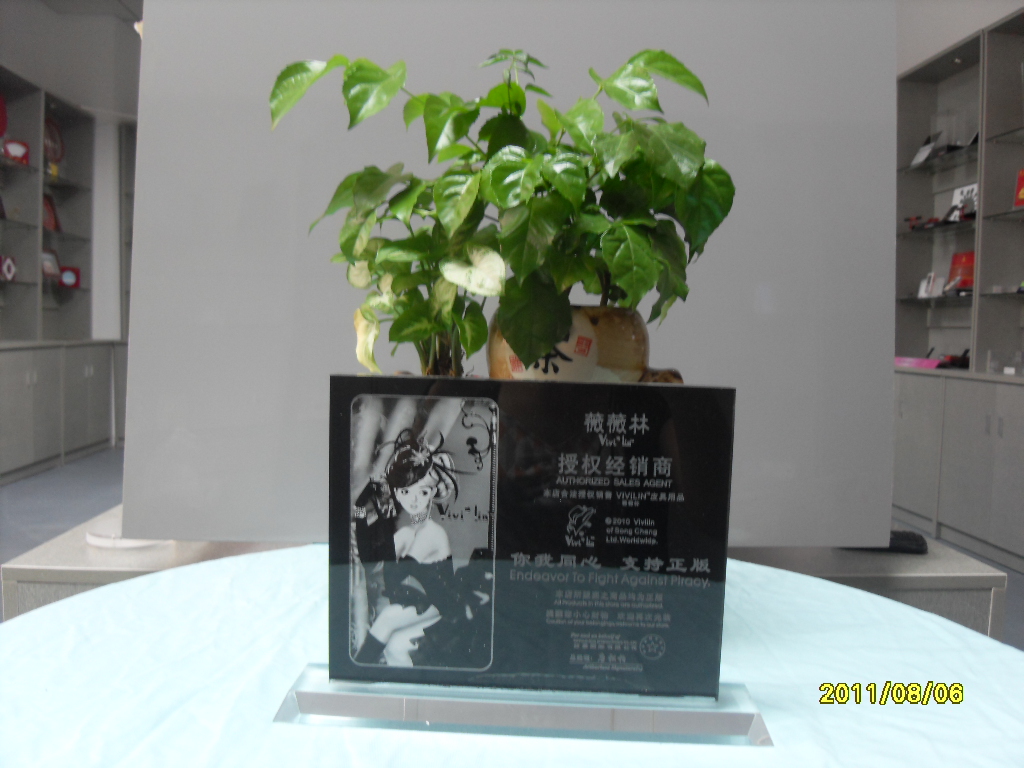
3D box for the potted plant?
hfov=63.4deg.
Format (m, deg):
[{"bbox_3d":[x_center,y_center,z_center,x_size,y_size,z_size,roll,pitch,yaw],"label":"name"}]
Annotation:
[{"bbox_3d":[-0.011,-0.037,0.660,0.363,0.446,0.280,2,6,0],"label":"potted plant"}]

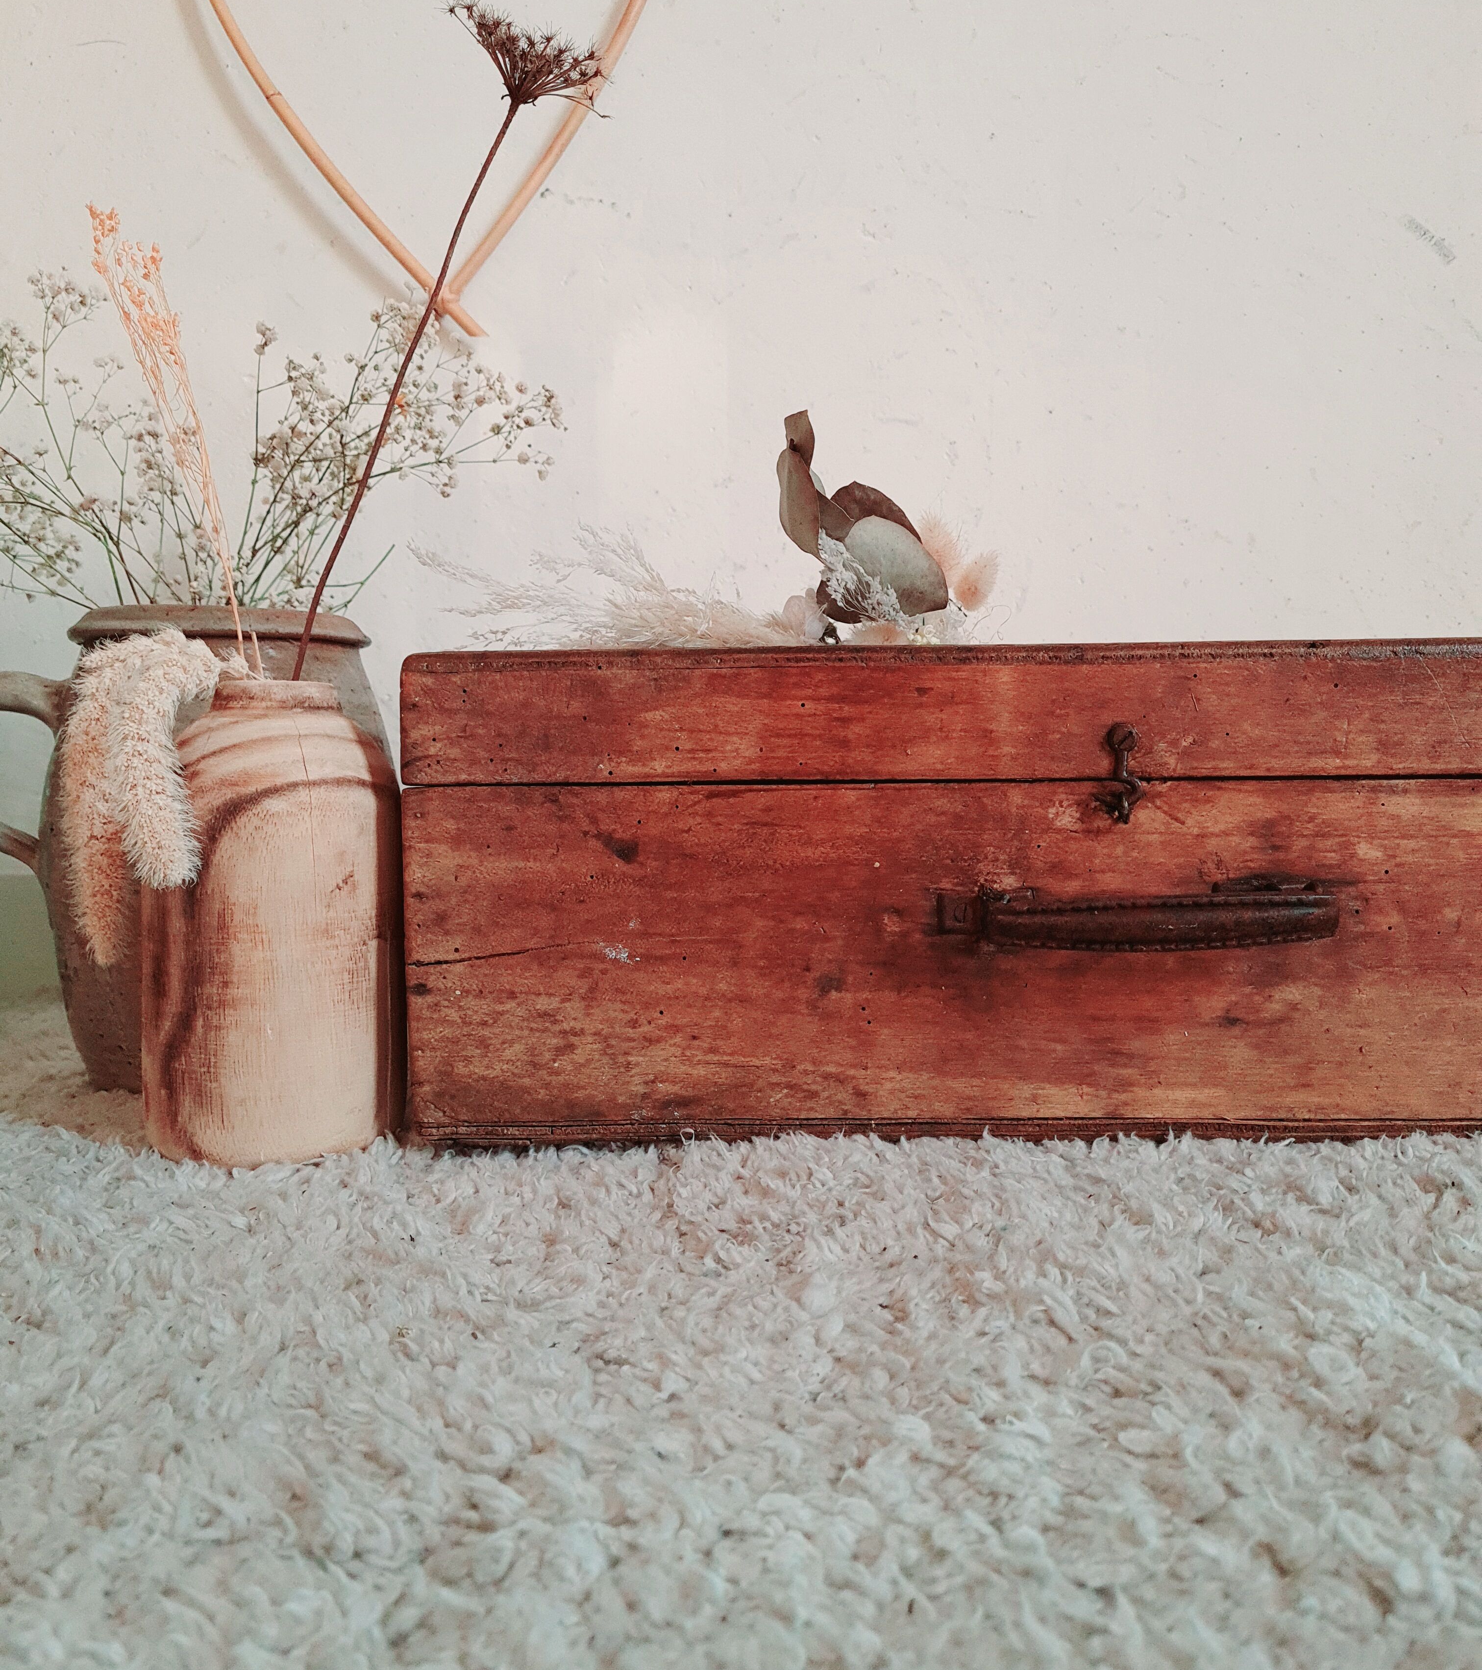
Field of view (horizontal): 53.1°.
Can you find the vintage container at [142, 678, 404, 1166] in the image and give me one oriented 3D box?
[{"bbox_3d":[-0.197,0.030,0.619,0.106,0.188,0.106,0,6,0],"label":"vintage container"}]

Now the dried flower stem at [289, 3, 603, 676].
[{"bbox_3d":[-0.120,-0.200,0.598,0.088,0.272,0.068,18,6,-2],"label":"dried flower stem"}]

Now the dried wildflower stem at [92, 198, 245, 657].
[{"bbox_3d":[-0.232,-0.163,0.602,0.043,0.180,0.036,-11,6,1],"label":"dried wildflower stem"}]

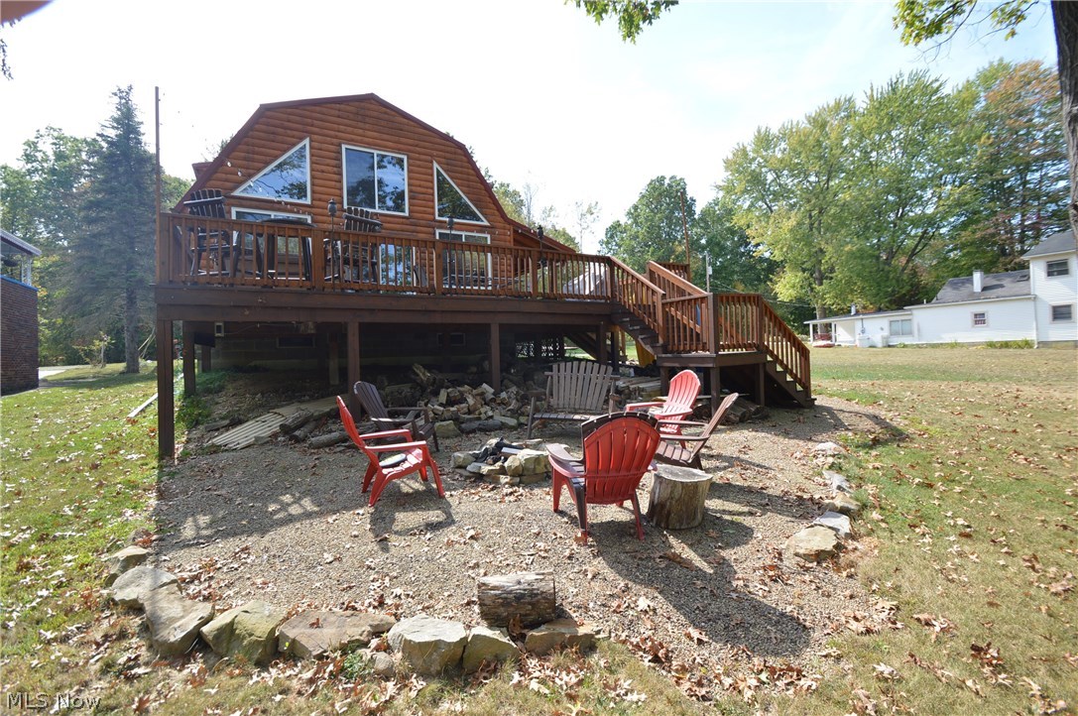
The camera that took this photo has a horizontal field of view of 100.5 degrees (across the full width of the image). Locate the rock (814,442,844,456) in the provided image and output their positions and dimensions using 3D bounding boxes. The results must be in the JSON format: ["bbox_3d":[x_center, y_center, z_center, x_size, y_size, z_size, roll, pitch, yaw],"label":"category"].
[{"bbox_3d":[3.348,1.067,5.196,0.360,0.140,0.300,-2,0,29],"label":"rock"}]

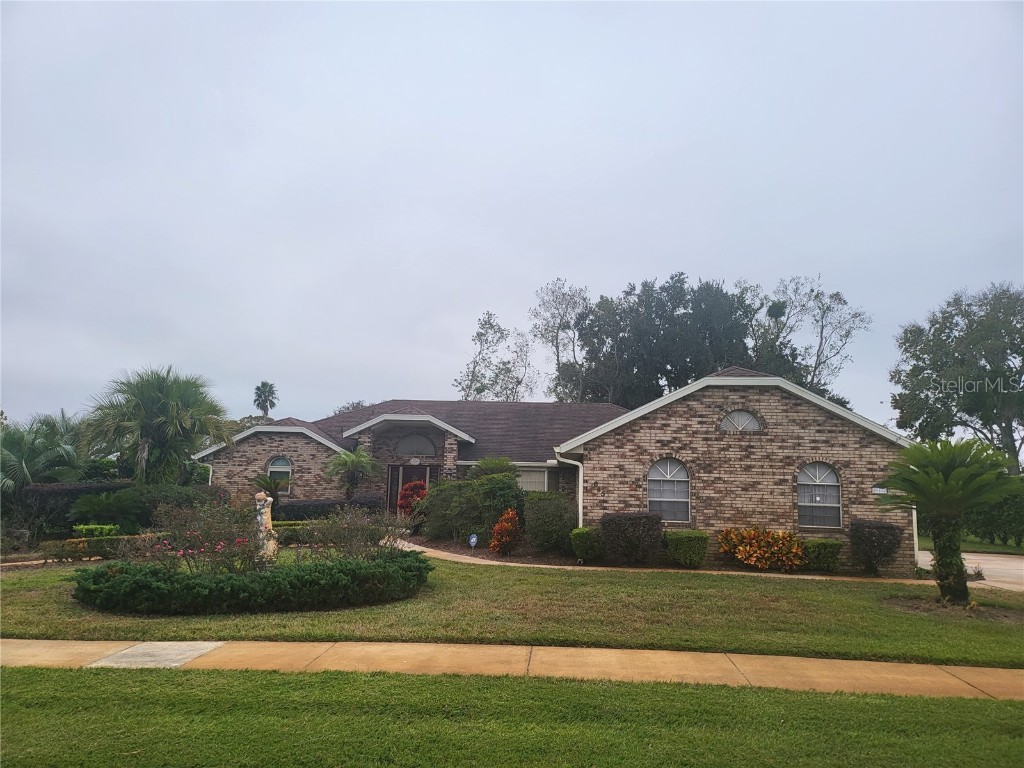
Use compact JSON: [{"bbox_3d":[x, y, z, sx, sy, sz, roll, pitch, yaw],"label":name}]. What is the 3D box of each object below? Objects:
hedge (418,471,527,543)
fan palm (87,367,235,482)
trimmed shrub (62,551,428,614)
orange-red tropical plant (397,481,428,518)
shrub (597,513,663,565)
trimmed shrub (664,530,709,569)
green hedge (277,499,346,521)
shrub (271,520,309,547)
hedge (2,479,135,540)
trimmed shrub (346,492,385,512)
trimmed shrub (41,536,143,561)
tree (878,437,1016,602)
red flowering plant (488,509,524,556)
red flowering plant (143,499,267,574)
[{"bbox_3d":[-1.111,3.435,19.458,2.900,1.950,2.300,0,-8,6],"label":"hedge"},{"bbox_3d":[-10.752,1.775,21.166,4.100,4.600,4.000,0,-8,6],"label":"fan palm"},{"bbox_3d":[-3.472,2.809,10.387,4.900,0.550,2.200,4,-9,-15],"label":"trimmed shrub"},{"bbox_3d":[-3.166,3.885,22.766,1.000,1.420,1.000,1,-9,7],"label":"orange-red tropical plant"},{"bbox_3d":[2.494,3.297,15.035,1.300,1.050,0.900,1,-9,7],"label":"shrub"},{"bbox_3d":[3.636,3.493,14.925,0.880,0.760,0.750,1,-9,7],"label":"trimmed shrub"},{"bbox_3d":[-6.965,4.544,24.822,2.500,0.980,0.900,1,-9,7],"label":"green hedge"},{"bbox_3d":[-5.804,3.945,18.672,1.000,0.500,0.850,1,-9,7],"label":"shrub"},{"bbox_3d":[-12.134,3.406,19.291,3.100,1.500,1.400,0,-8,6],"label":"hedge"},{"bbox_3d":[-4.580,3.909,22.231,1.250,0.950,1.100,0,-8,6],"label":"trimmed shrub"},{"bbox_3d":[-8.337,3.231,14.079,1.750,0.400,0.600,3,-9,-5],"label":"trimmed shrub"},{"bbox_3d":[6.844,2.112,11.018,2.050,2.500,2.050,0,-8,6],"label":"tree"},{"bbox_3d":[-0.146,3.679,17.769,0.800,1.100,0.750,1,-9,7],"label":"red flowering plant"},{"bbox_3d":[-5.297,2.603,12.109,1.900,1.250,1.600,0,-8,6],"label":"red flowering plant"}]

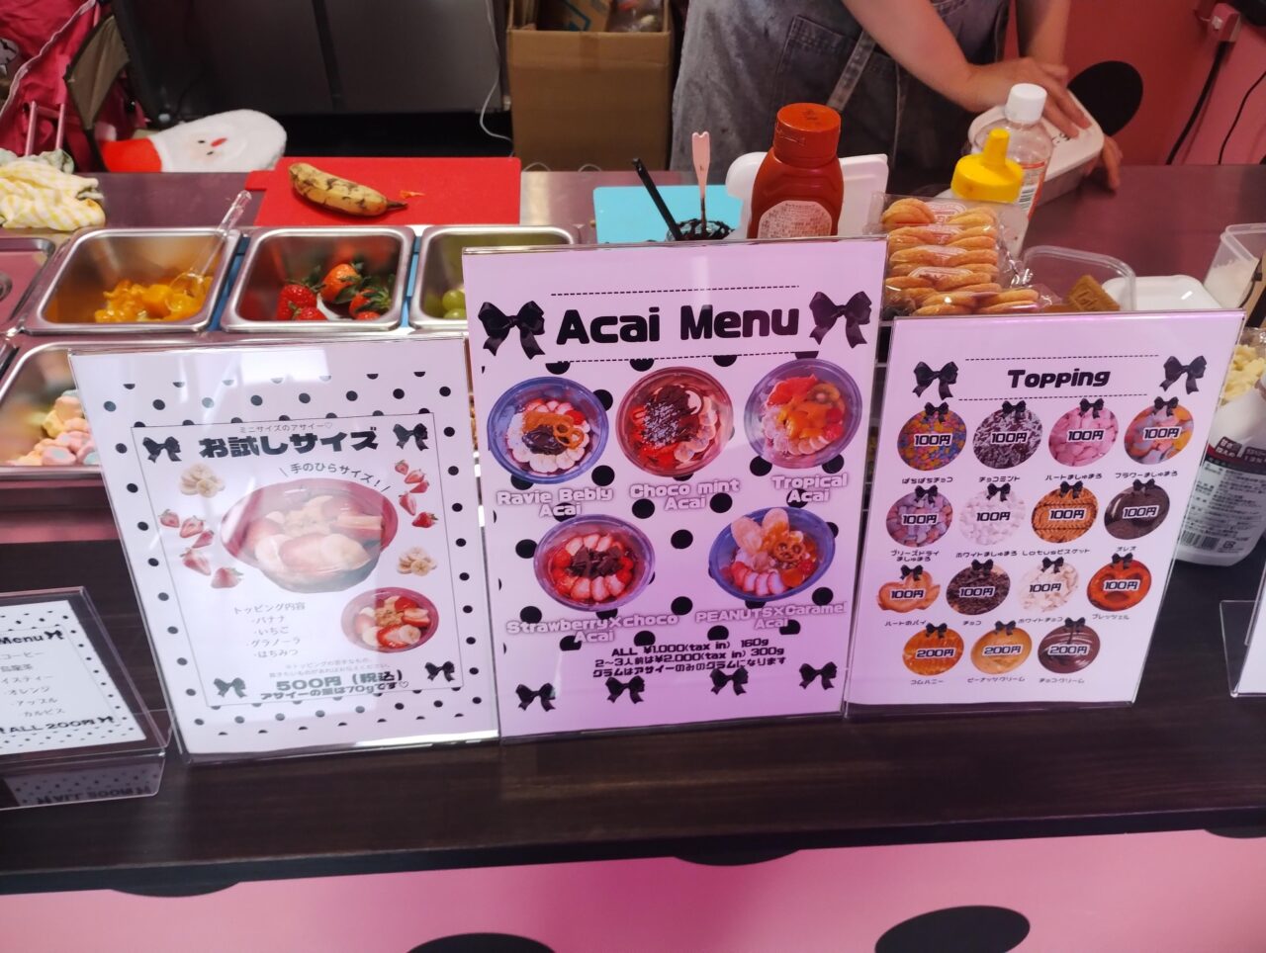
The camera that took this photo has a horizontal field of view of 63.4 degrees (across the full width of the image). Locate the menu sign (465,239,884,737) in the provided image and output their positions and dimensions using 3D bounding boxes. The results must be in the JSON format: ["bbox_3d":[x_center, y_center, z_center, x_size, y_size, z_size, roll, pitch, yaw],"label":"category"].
[{"bbox_3d":[0.024,0.020,0.564,0.212,0.283,0.092,-3,44,-5],"label":"menu sign"}]

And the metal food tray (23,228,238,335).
[{"bbox_3d":[-0.459,-0.148,0.985,0.161,0.100,0.176,-1,44,-3],"label":"metal food tray"}]

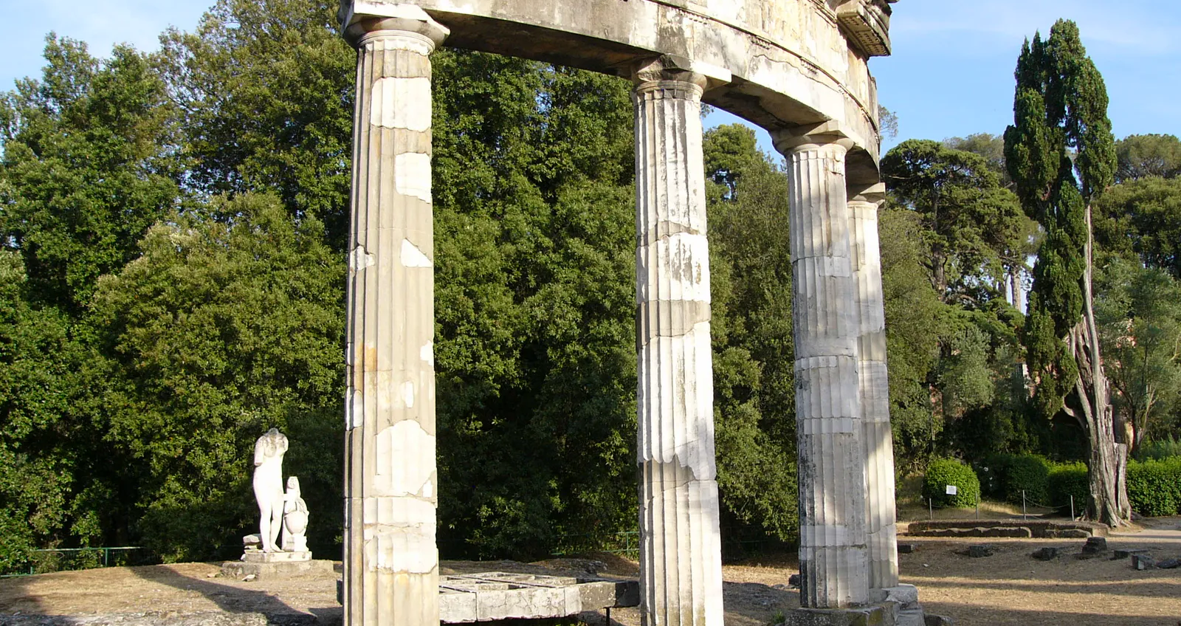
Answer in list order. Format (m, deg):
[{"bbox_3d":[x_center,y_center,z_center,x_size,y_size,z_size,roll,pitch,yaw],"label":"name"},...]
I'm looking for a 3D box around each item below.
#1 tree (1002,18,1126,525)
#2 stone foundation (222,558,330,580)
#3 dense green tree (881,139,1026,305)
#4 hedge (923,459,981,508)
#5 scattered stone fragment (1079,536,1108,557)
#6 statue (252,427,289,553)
[{"bbox_3d":[17.227,-1.493,44.659,4.300,18.200,4.000,-4,-9,20],"label":"tree"},{"bbox_3d":[-4.252,3.500,16.671,1.180,0.260,1.100,7,-11,-41],"label":"stone foundation"},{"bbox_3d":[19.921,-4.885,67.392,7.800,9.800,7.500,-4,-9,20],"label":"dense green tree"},{"bbox_3d":[13.685,6.414,46.533,2.150,1.850,2.000,-4,-9,20],"label":"hedge"},{"bbox_3d":[11.472,5.352,27.995,0.660,0.450,0.500,-4,-9,20],"label":"scattered stone fragment"},{"bbox_3d":[-4.387,2.434,16.829,0.460,1.690,0.380,7,-11,-41],"label":"statue"}]

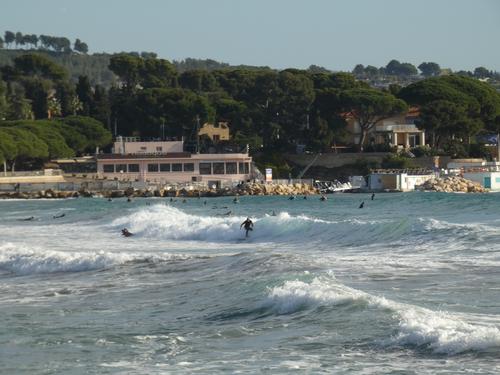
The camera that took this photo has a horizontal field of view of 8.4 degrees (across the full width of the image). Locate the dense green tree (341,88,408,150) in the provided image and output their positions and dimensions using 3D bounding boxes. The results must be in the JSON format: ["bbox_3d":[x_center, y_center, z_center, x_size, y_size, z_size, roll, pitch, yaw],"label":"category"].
[{"bbox_3d":[23.370,-12.770,645.000,12.490,11.920,12.490,0,0,0],"label":"dense green tree"}]

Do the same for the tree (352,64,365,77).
[{"bbox_3d":[46.150,-49.560,1450.000,5.100,5.530,5.100,0,0,0],"label":"tree"}]

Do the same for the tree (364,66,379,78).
[{"bbox_3d":[51.680,-48.700,1450.000,5.960,5.530,5.960,0,0,0],"label":"tree"}]

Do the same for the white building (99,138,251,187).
[{"bbox_3d":[-13.620,-4.870,615.000,27.870,8.660,13.000,0,0,0],"label":"white building"}]

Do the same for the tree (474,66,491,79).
[{"bbox_3d":[102.310,-50.600,1500.000,7.040,5.280,7.040,0,0,0],"label":"tree"}]

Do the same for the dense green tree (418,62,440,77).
[{"bbox_3d":[78.990,-51.700,1500.000,9.680,6.600,9.680,0,0,0],"label":"dense green tree"}]

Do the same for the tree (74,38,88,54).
[{"bbox_3d":[-74.150,-62.050,1500.000,6.160,7.040,6.160,0,0,0],"label":"tree"}]

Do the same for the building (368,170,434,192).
[{"bbox_3d":[26.890,-1.060,605.000,6.900,3.900,10.300,0,0,35],"label":"building"}]

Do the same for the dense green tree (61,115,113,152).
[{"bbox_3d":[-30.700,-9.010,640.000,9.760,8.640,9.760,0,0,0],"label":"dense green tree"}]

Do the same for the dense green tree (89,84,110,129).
[{"bbox_3d":[-30.260,-15.480,690.000,4.050,10.730,4.050,0,0,0],"label":"dense green tree"}]

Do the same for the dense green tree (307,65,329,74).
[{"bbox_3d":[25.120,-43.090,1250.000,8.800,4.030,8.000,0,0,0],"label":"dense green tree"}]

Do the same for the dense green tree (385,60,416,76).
[{"bbox_3d":[66.230,-52.360,1500.000,14.080,7.040,11.000,0,0,0],"label":"dense green tree"}]

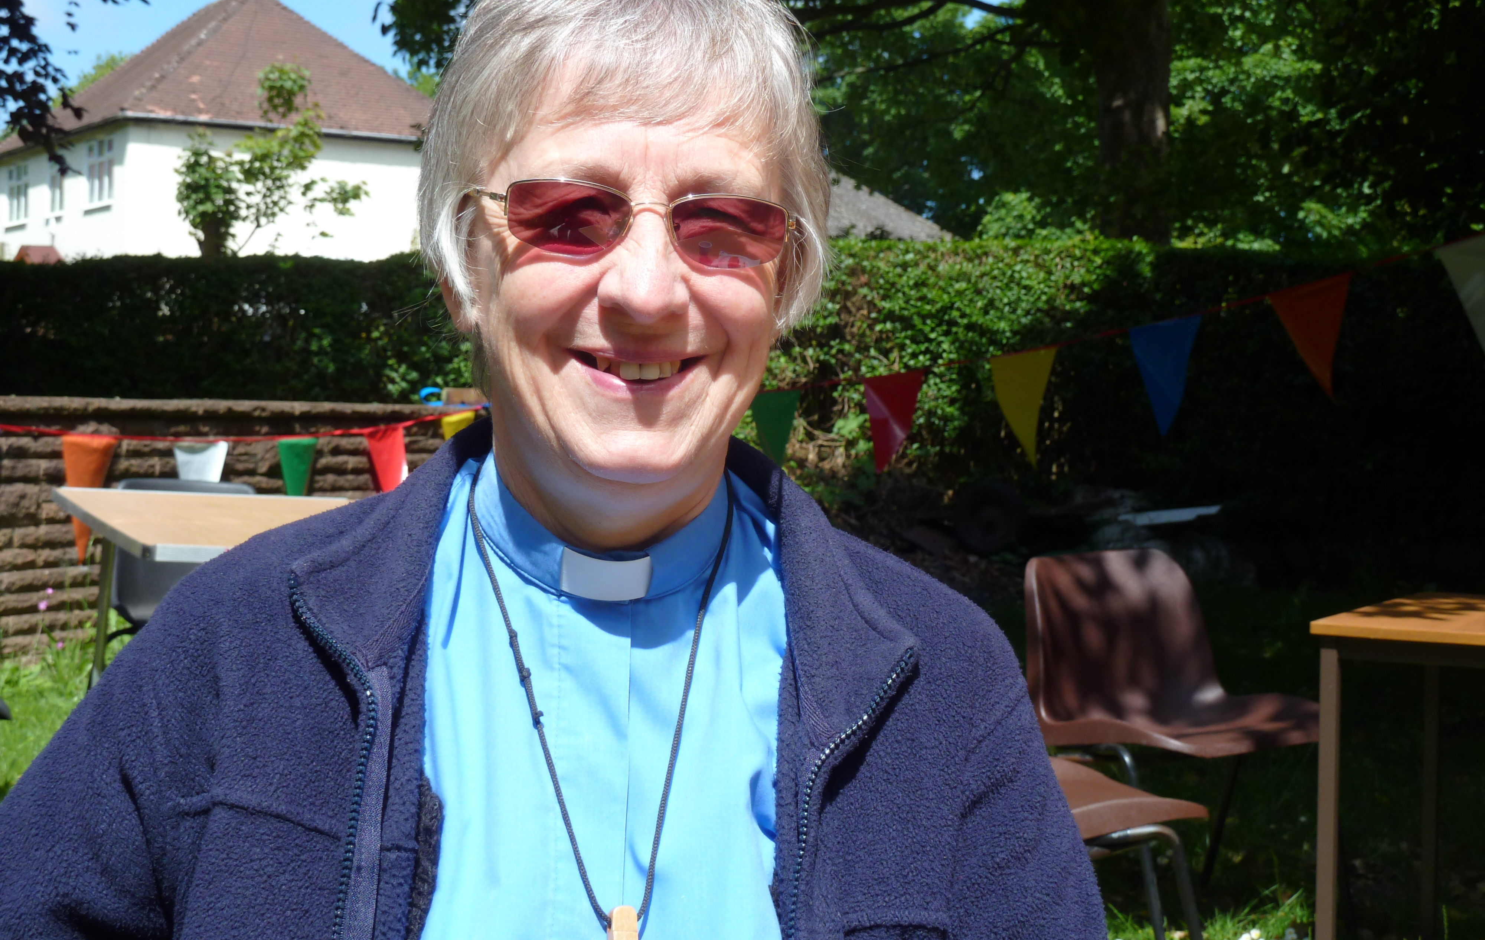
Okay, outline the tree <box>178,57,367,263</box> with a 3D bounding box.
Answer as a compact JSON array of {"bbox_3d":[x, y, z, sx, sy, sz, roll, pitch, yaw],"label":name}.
[{"bbox_3d":[-5.773,-2.244,28.959,2.400,5.450,2.200,0,1,0],"label":"tree"}]

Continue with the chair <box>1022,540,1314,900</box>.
[{"bbox_3d":[0.895,0.567,4.813,0.500,0.770,0.530,-1,1,-34],"label":"chair"}]

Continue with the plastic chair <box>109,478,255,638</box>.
[{"bbox_3d":[-1.565,0.429,6.841,0.490,0.790,0.520,-1,1,-24],"label":"plastic chair"}]

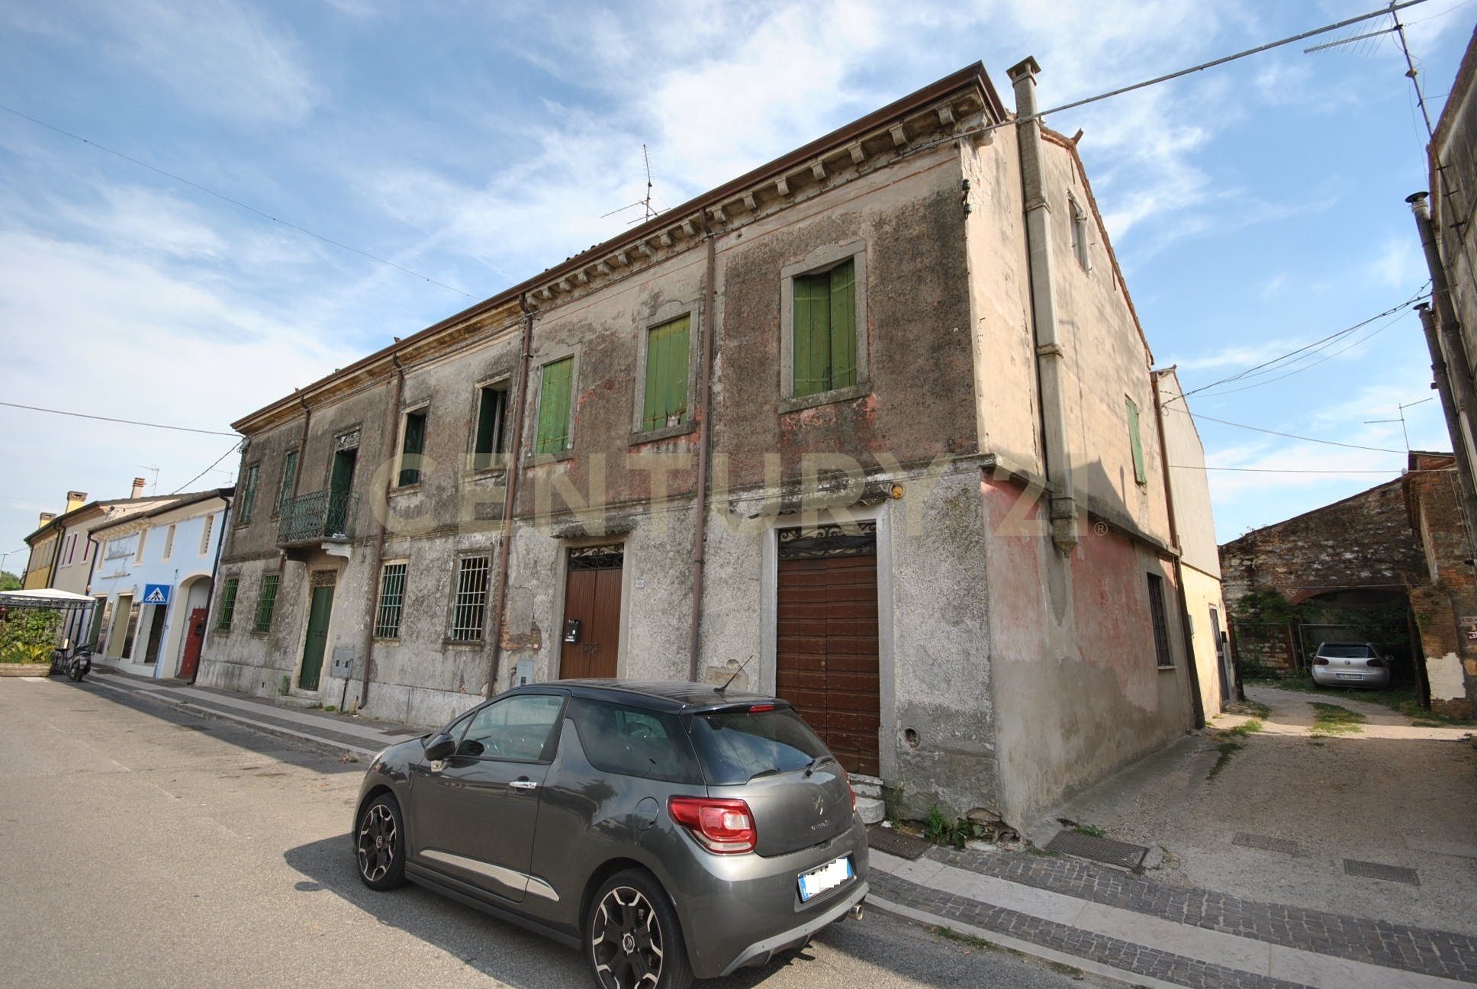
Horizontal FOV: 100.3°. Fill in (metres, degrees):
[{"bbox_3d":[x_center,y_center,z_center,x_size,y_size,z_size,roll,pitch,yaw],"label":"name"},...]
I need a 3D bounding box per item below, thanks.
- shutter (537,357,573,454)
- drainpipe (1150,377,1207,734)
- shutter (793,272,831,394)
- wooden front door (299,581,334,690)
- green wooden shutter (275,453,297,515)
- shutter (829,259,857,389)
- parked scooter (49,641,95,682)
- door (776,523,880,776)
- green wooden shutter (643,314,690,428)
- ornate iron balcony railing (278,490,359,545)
[{"bbox_3d":[-2.990,-1.440,10.161,0.810,1.570,0.050,-7,-15,35],"label":"shutter"},{"bbox_3d":[9.360,0.987,13.204,0.130,7.600,0.130,-8,-15,34],"label":"drainpipe"},{"bbox_3d":[0.916,-1.962,7.622,0.461,1.630,0.040,-1,-12,9],"label":"shutter"},{"bbox_3d":[-9.493,3.200,13.879,0.982,2.302,0.060,-8,-15,34],"label":"wooden front door"},{"bbox_3d":[-11.733,-0.290,16.165,0.820,1.630,0.050,-8,-15,34],"label":"green wooden shutter"},{"bbox_3d":[1.234,-2.019,7.336,0.040,1.630,0.388,12,-16,-41],"label":"shutter"},{"bbox_3d":[-20.250,5.060,18.750,1.800,1.130,0.660,-8,-15,34],"label":"parked scooter"},{"bbox_3d":[0.948,1.570,6.606,1.200,2.480,0.080,-7,-15,35],"label":"door"},{"bbox_3d":[-1.027,-1.739,8.835,0.820,1.630,0.050,-8,-15,34],"label":"green wooden shutter"},{"bbox_3d":[-9.438,0.572,13.877,2.200,1.020,0.620,-8,-15,34],"label":"ornate iron balcony railing"}]

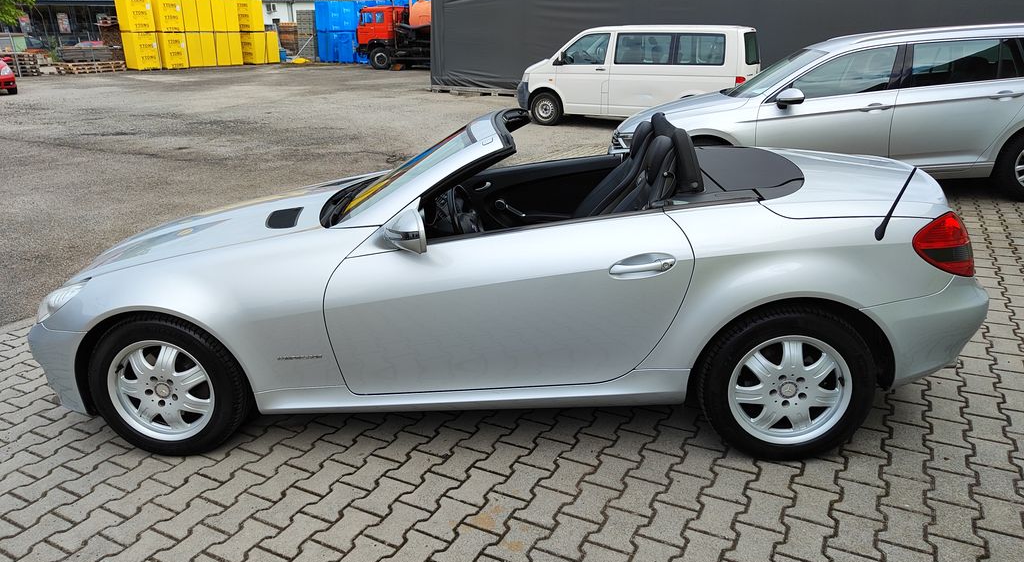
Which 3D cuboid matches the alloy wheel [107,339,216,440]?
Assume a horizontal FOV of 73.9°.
[{"bbox_3d":[-1.385,0.413,2.767,0.450,0.450,0.170,0,20,6],"label":"alloy wheel"}]

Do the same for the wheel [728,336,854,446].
[{"bbox_3d":[1.029,0.375,2.591,0.442,0.442,0.190,-1,19,5],"label":"wheel"}]

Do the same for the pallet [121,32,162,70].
[{"bbox_3d":[-17.090,-10.635,31.418,0.780,1.600,1.200,9,22,26],"label":"pallet"}]

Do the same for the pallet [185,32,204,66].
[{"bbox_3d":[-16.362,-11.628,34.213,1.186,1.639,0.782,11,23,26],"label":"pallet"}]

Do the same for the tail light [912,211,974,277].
[{"bbox_3d":[1.563,-0.136,2.478,0.330,0.265,0.290,-1,19,5],"label":"tail light"}]

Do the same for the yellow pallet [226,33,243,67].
[{"bbox_3d":[-15.044,-12.327,36.121,1.150,1.600,0.820,9,22,26],"label":"yellow pallet"}]

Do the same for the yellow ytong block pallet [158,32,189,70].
[{"bbox_3d":[-16.672,-11.278,33.273,0.782,1.639,1.186,11,23,26],"label":"yellow ytong block pallet"}]

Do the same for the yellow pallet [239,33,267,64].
[{"bbox_3d":[-14.429,-12.878,37.584,1.186,1.639,0.782,11,23,26],"label":"yellow pallet"}]

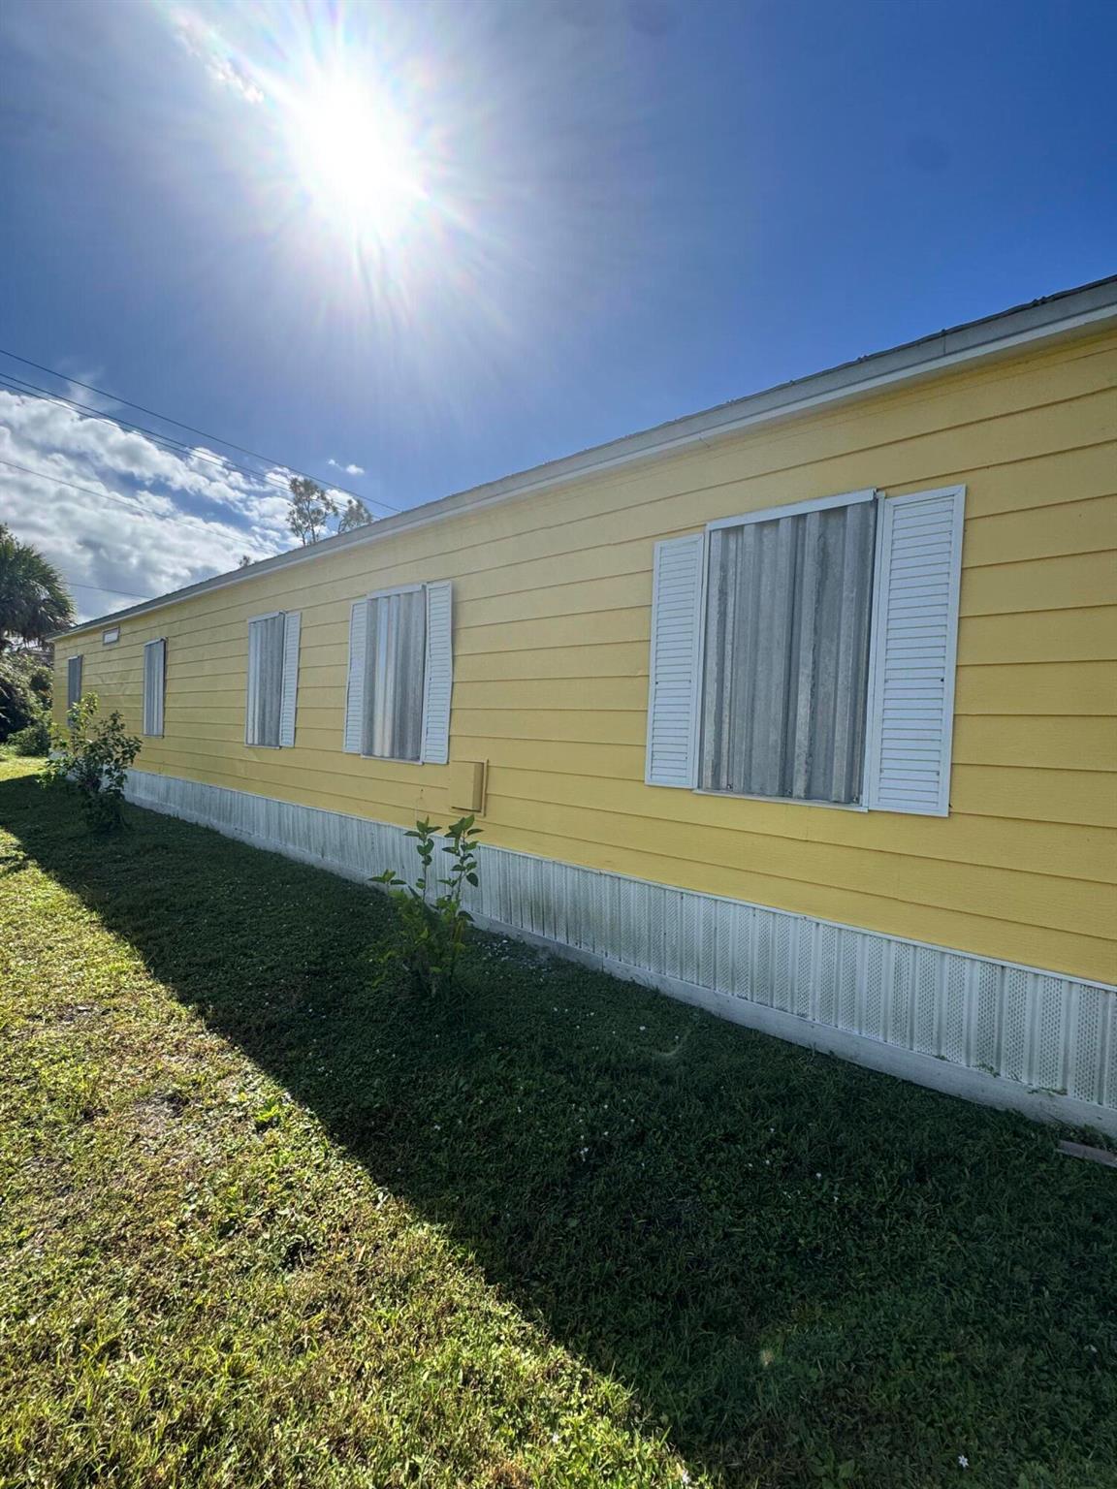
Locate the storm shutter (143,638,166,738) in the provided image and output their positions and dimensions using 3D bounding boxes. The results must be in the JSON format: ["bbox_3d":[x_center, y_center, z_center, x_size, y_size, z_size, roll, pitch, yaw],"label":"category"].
[{"bbox_3d":[-6.100,-0.842,9.043,0.810,1.430,0.070,3,2,40],"label":"storm shutter"}]

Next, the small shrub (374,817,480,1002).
[{"bbox_3d":[-0.698,0.853,3.229,0.500,0.970,0.500,2,1,0],"label":"small shrub"}]

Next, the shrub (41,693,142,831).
[{"bbox_3d":[-5.906,0.190,7.622,1.000,1.720,0.950,3,2,40],"label":"shrub"}]

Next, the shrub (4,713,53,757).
[{"bbox_3d":[-15.198,-0.287,17.528,1.300,1.240,1.200,3,2,40],"label":"shrub"}]

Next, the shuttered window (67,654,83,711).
[{"bbox_3d":[-9.766,-1.048,12.136,0.880,1.420,0.070,3,2,40],"label":"shuttered window"}]

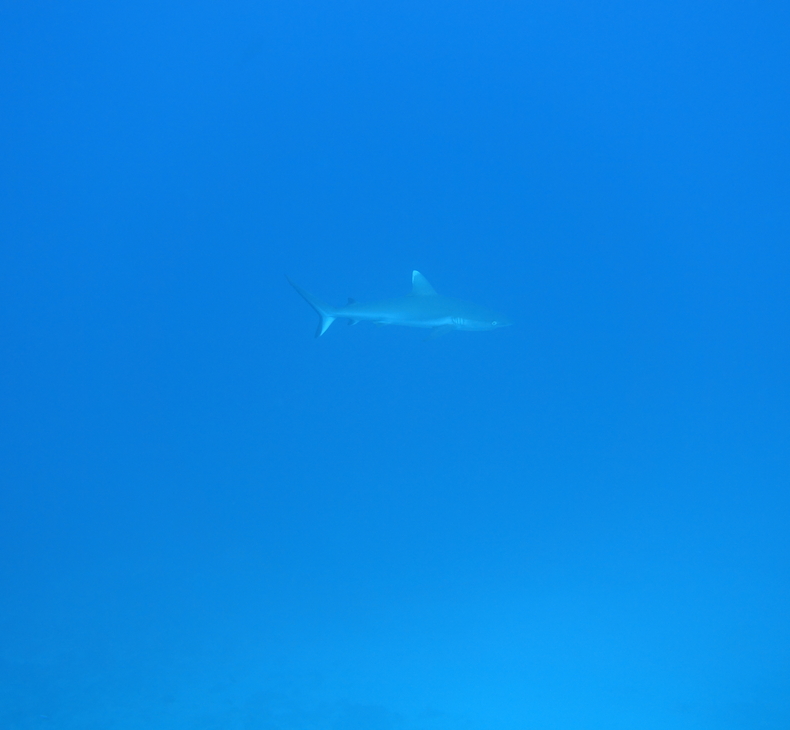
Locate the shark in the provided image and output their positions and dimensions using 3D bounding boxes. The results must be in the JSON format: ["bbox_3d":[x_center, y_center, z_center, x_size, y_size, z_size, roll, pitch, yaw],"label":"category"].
[{"bbox_3d":[0.036,-0.394,9.900,1.460,0.430,0.520,2,5,4],"label":"shark"}]

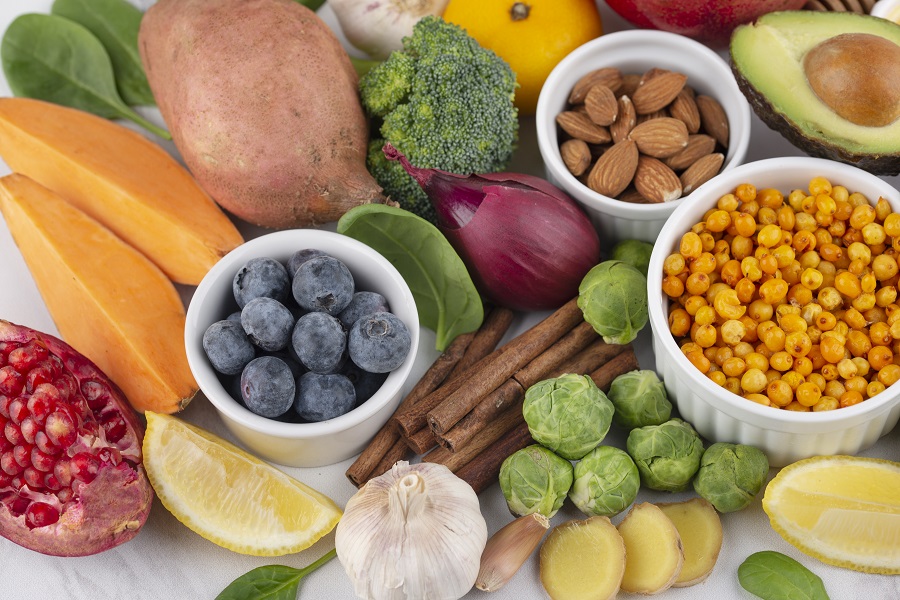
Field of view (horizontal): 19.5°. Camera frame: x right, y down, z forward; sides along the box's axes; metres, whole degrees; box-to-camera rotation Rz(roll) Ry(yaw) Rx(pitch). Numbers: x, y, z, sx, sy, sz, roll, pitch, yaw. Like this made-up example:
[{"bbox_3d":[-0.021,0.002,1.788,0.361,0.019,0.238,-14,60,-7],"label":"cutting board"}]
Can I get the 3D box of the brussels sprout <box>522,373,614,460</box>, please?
[{"bbox_3d":[0.040,0.039,0.885,0.030,0.029,0.030,0,61,0],"label":"brussels sprout"}]

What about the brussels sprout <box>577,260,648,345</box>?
[{"bbox_3d":[0.055,0.001,0.894,0.025,0.025,0.027,0,62,0],"label":"brussels sprout"}]

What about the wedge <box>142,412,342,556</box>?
[{"bbox_3d":[-0.070,0.064,0.865,0.074,0.027,0.037,26,65,13],"label":"wedge"}]

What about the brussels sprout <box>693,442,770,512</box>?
[{"bbox_3d":[0.093,0.059,0.869,0.025,0.023,0.024,0,62,0],"label":"brussels sprout"}]

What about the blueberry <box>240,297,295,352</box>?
[{"bbox_3d":[-0.061,0.008,0.877,0.018,0.017,0.018,0,62,0],"label":"blueberry"}]

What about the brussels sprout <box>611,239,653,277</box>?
[{"bbox_3d":[0.067,-0.011,0.907,0.022,0.022,0.022,0,62,0],"label":"brussels sprout"}]

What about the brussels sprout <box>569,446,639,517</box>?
[{"bbox_3d":[0.052,0.062,0.887,0.024,0.024,0.024,0,61,0],"label":"brussels sprout"}]

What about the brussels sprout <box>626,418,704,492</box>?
[{"bbox_3d":[0.072,0.052,0.872,0.025,0.025,0.025,0,62,0],"label":"brussels sprout"}]

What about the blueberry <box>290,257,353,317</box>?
[{"bbox_3d":[-0.044,-0.005,0.899,0.021,0.020,0.020,0,61,0],"label":"blueberry"}]

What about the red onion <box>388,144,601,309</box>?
[{"bbox_3d":[0.013,-0.030,0.921,0.084,0.045,0.045,33,66,6],"label":"red onion"}]

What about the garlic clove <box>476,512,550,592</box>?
[{"bbox_3d":[0.021,0.083,0.862,0.011,0.011,0.033,38,68,18],"label":"garlic clove"}]

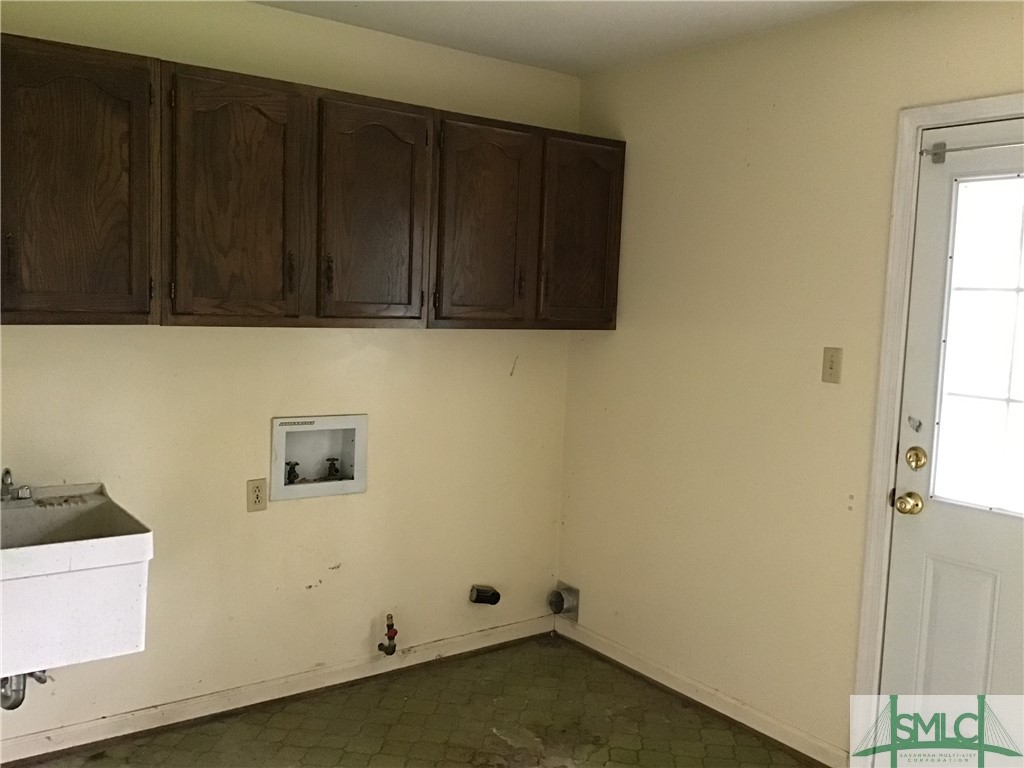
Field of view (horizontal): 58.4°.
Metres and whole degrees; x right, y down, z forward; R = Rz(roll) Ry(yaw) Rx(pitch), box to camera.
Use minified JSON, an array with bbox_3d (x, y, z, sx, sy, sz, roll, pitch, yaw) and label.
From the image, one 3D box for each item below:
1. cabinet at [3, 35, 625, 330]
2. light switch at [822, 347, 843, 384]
[{"bbox_3d":[-0.598,-0.581,3.163,2.370,0.762,0.322,-2,7,-36],"label":"cabinet"},{"bbox_3d":[1.032,-0.060,2.965,0.014,0.114,0.070,-2,7,-36],"label":"light switch"}]

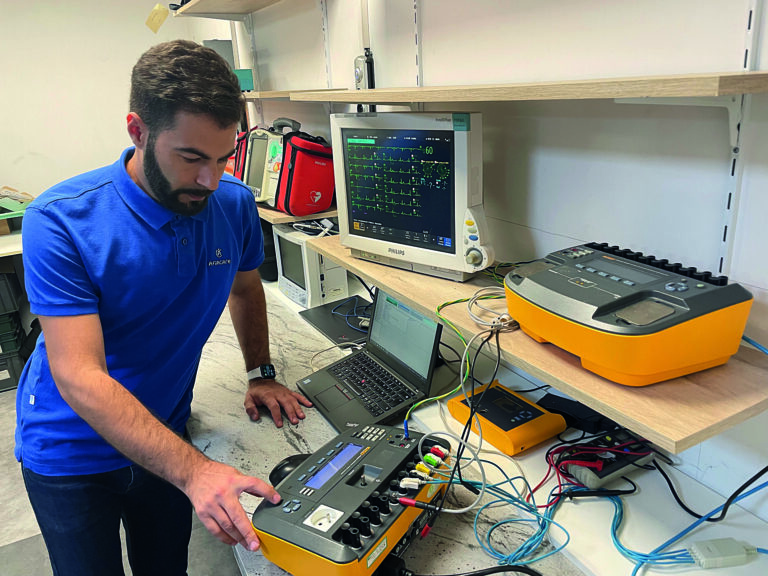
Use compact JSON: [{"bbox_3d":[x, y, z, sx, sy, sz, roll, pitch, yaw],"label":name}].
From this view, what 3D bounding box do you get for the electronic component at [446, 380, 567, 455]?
[{"bbox_3d":[0.259,0.266,1.243,0.150,0.048,0.214,-14,22,-27],"label":"electronic component"}]

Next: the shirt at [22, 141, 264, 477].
[{"bbox_3d":[-0.460,0.036,1.080,0.330,0.630,0.470,27,32,25],"label":"shirt"}]

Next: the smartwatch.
[{"bbox_3d":[-0.309,0.213,1.455,0.066,0.038,0.054,-13,10,-26],"label":"smartwatch"}]

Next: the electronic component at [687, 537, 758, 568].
[{"bbox_3d":[0.510,0.397,0.866,0.089,0.018,0.036,-5,19,-2],"label":"electronic component"}]

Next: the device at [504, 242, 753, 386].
[{"bbox_3d":[0.355,0.023,0.924,0.233,0.126,0.315,-13,21,-25],"label":"device"}]

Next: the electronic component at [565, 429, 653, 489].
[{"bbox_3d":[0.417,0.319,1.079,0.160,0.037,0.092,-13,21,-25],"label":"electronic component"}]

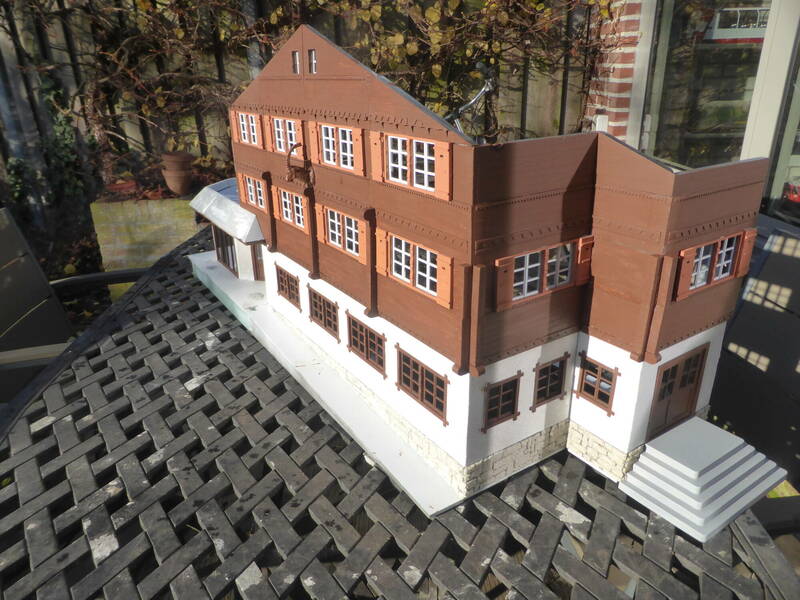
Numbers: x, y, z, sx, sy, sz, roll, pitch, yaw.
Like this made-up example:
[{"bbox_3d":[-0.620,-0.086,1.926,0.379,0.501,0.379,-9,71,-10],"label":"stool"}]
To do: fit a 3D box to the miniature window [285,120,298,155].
[{"bbox_3d":[-0.166,-0.247,0.846,0.008,0.050,0.036,-15,26,-30],"label":"miniature window"}]

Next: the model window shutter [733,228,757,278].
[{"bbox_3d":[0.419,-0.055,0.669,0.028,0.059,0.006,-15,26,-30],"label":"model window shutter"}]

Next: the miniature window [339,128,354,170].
[{"bbox_3d":[-0.069,-0.193,0.710,0.008,0.050,0.037,-15,26,-30],"label":"miniature window"}]

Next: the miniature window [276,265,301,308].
[{"bbox_3d":[-0.204,-0.024,1.010,0.009,0.060,0.106,-15,26,-30],"label":"miniature window"}]

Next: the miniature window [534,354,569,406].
[{"bbox_3d":[0.171,0.092,0.638,0.053,0.062,0.007,-14,25,-30],"label":"miniature window"}]

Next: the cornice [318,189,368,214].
[{"bbox_3d":[-0.081,-0.134,0.755,0.006,0.013,0.160,-15,26,-30],"label":"cornice"}]

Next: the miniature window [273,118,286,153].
[{"bbox_3d":[-0.192,-0.262,0.883,0.008,0.050,0.038,-15,26,-30],"label":"miniature window"}]

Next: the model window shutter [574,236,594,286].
[{"bbox_3d":[0.200,-0.042,0.604,0.024,0.053,0.004,-14,25,-30],"label":"model window shutter"}]

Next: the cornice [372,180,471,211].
[{"bbox_3d":[0.019,-0.108,0.569,0.004,0.007,0.176,-14,25,-30],"label":"cornice"}]

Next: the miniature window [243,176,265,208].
[{"bbox_3d":[-0.235,-0.176,0.901,0.007,0.045,0.077,-14,26,-30],"label":"miniature window"}]

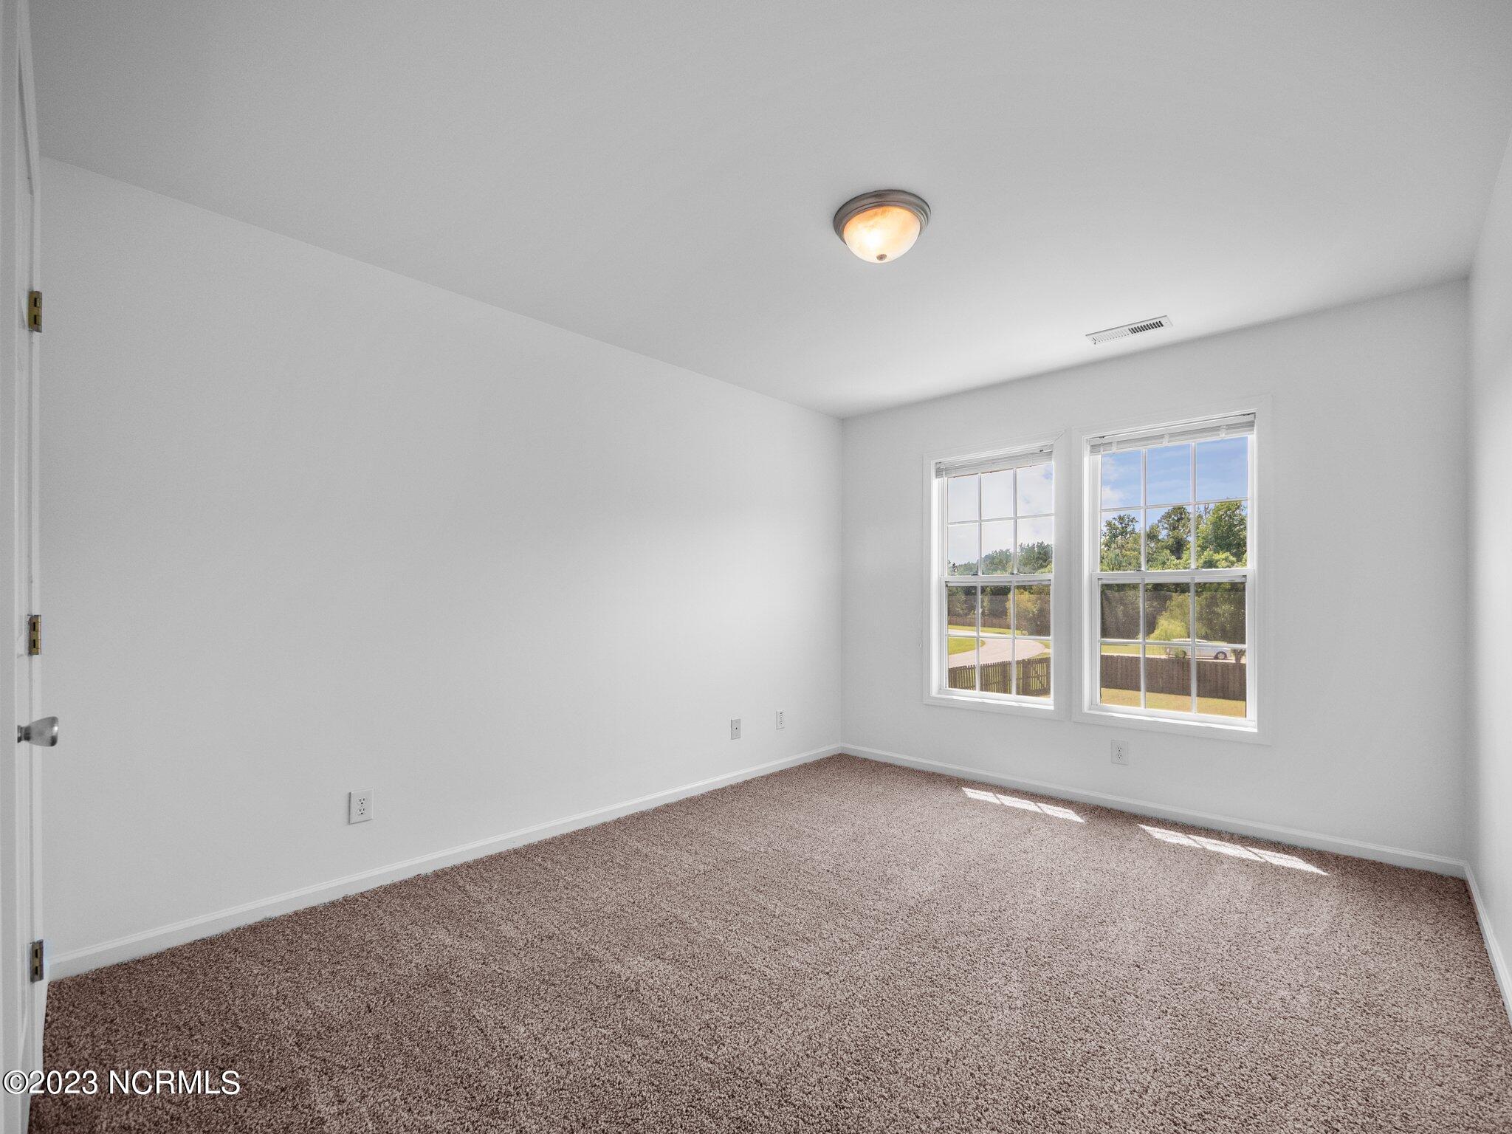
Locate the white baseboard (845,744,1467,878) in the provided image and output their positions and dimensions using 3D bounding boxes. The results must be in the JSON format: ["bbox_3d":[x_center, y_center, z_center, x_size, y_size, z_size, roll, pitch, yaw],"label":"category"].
[{"bbox_3d":[1.773,1.291,3.484,3.000,0.075,0.018,-1,-2,41],"label":"white baseboard"}]

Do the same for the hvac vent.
[{"bbox_3d":[1.836,-1.155,3.010,0.345,0.020,0.150,-1,-2,41],"label":"hvac vent"}]

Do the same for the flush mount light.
[{"bbox_3d":[0.437,-1.131,2.124,0.335,0.140,0.335,0,-2,0],"label":"flush mount light"}]

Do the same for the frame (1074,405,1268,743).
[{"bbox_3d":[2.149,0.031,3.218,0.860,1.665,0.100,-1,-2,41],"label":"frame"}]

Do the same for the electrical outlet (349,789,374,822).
[{"bbox_3d":[-1.533,0.932,2.380,0.077,0.120,0.012,2,-2,-44],"label":"electrical outlet"}]

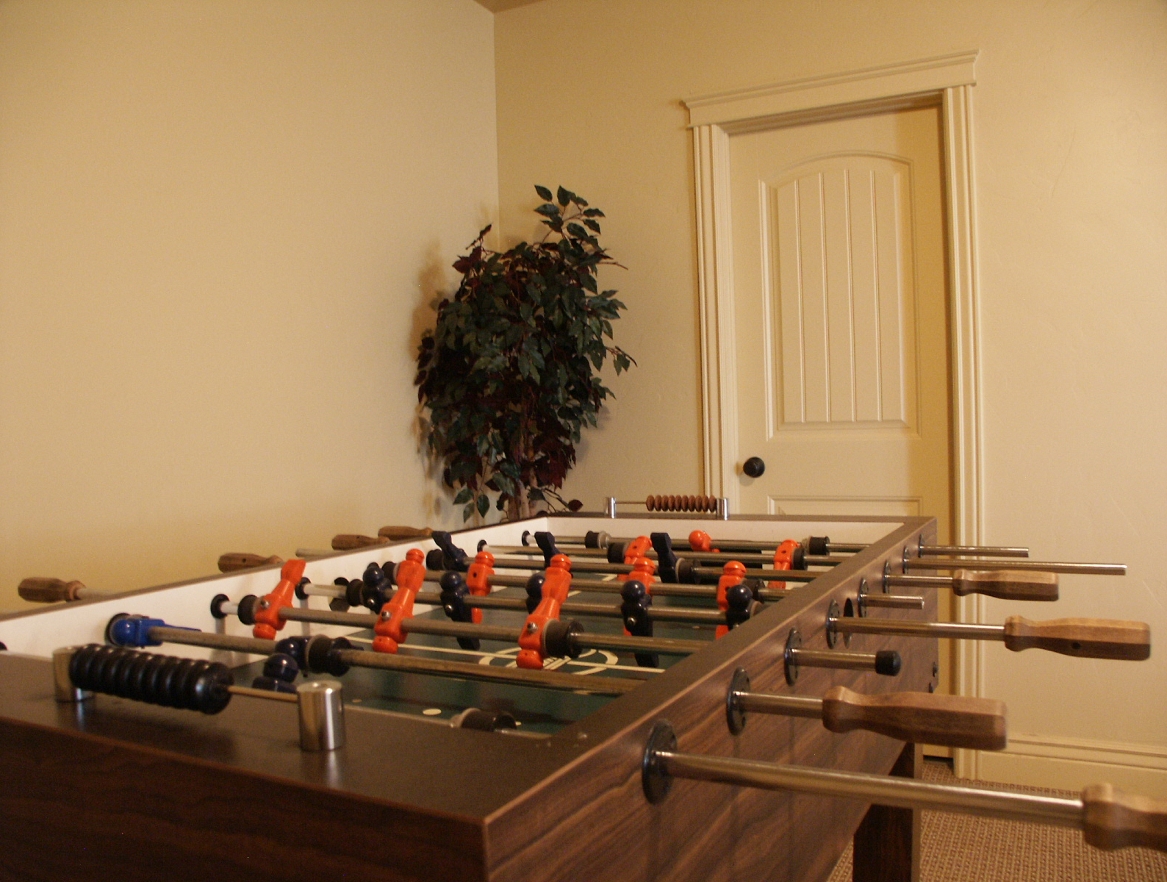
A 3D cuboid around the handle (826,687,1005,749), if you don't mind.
[{"bbox_3d":[0.237,0.200,0.686,0.129,0.036,0.036,-2,1,28],"label":"handle"}]

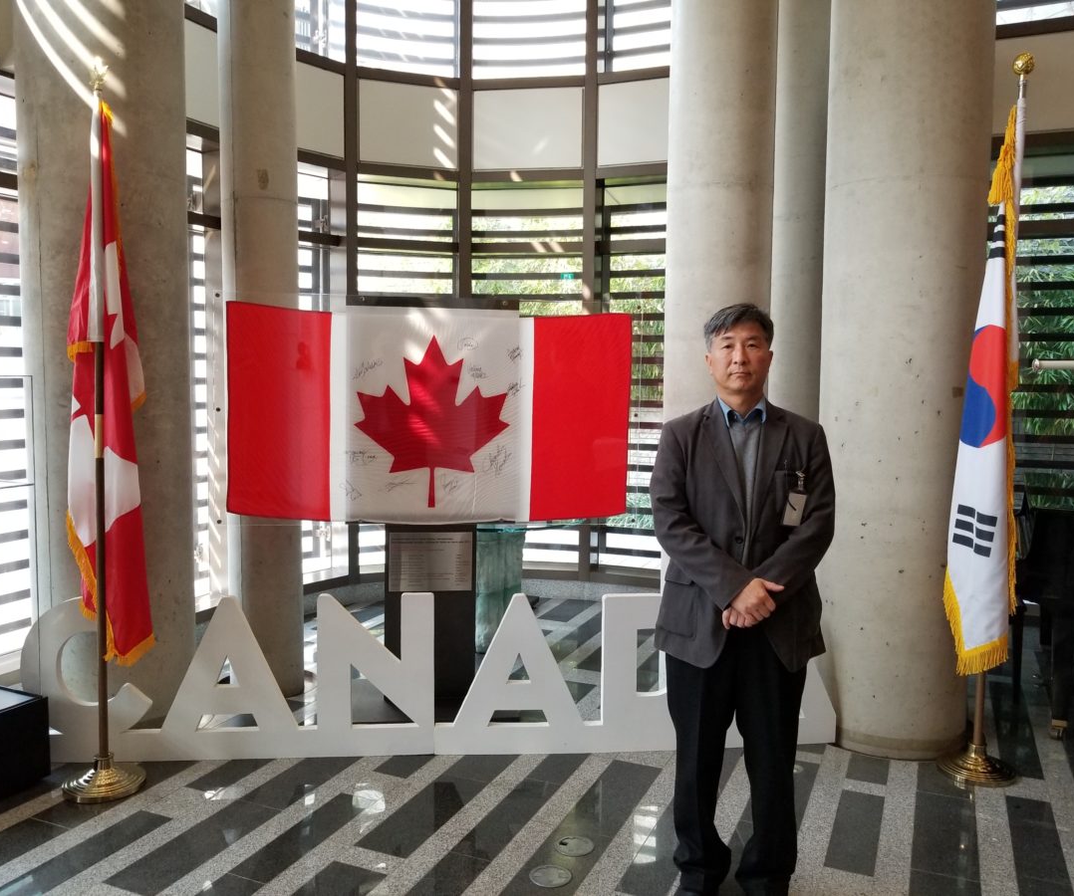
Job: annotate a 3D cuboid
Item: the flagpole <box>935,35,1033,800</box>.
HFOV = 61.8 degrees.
[{"bbox_3d":[1.750,-0.099,3.397,0.285,2.720,0.280,2,4,0],"label":"flagpole"}]

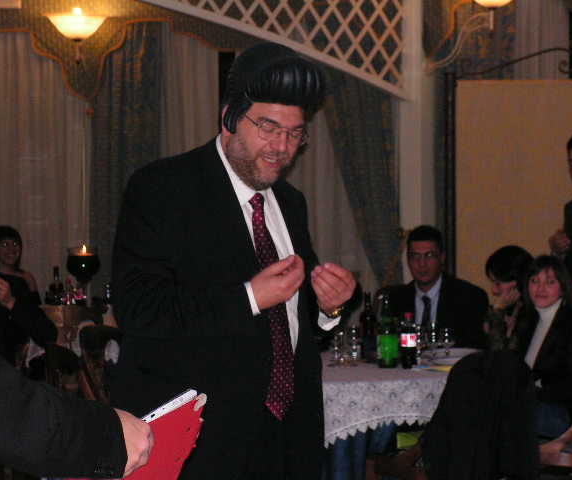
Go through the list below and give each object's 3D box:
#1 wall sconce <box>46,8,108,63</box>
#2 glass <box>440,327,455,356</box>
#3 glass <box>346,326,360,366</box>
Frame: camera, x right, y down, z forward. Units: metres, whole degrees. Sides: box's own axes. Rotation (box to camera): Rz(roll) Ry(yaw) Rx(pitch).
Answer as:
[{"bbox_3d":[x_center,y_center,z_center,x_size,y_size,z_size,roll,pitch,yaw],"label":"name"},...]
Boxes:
[{"bbox_3d":[-1.065,-1.045,10.150,0.300,0.280,0.380,0,2,0],"label":"wall sconce"},{"bbox_3d":[0.701,0.437,8.664,0.062,0.130,0.062,0,2,0],"label":"glass"},{"bbox_3d":[0.277,0.434,8.195,0.062,0.165,0.062,0,2,0],"label":"glass"}]

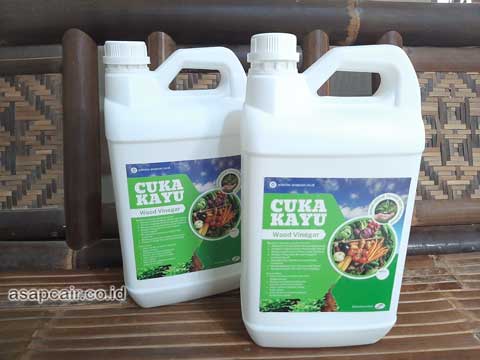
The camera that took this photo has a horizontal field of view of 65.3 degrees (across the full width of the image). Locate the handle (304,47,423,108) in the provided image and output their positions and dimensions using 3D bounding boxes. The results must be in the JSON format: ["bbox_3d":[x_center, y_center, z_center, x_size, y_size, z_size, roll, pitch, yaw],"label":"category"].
[{"bbox_3d":[0.121,-0.102,0.377,0.119,0.062,0.042,0,19,0],"label":"handle"}]

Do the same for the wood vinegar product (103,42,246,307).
[{"bbox_3d":[-0.070,-0.009,0.501,0.188,0.334,0.110,-6,20,-17],"label":"wood vinegar product"}]

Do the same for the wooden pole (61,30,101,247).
[{"bbox_3d":[-0.260,-0.067,0.616,0.057,0.345,0.057,-3,-4,0],"label":"wooden pole"}]

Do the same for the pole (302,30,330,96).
[{"bbox_3d":[0.139,-0.080,0.645,0.042,0.343,0.042,-1,-4,0],"label":"pole"}]

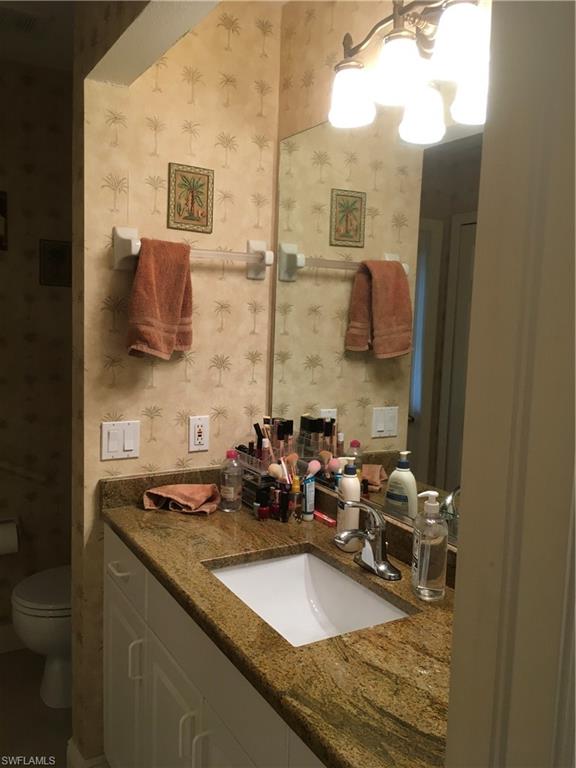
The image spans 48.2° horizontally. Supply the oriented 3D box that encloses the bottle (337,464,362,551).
[{"bbox_3d":[0.160,0.311,1.674,0.059,0.238,0.092,2,6,-4],"label":"bottle"}]

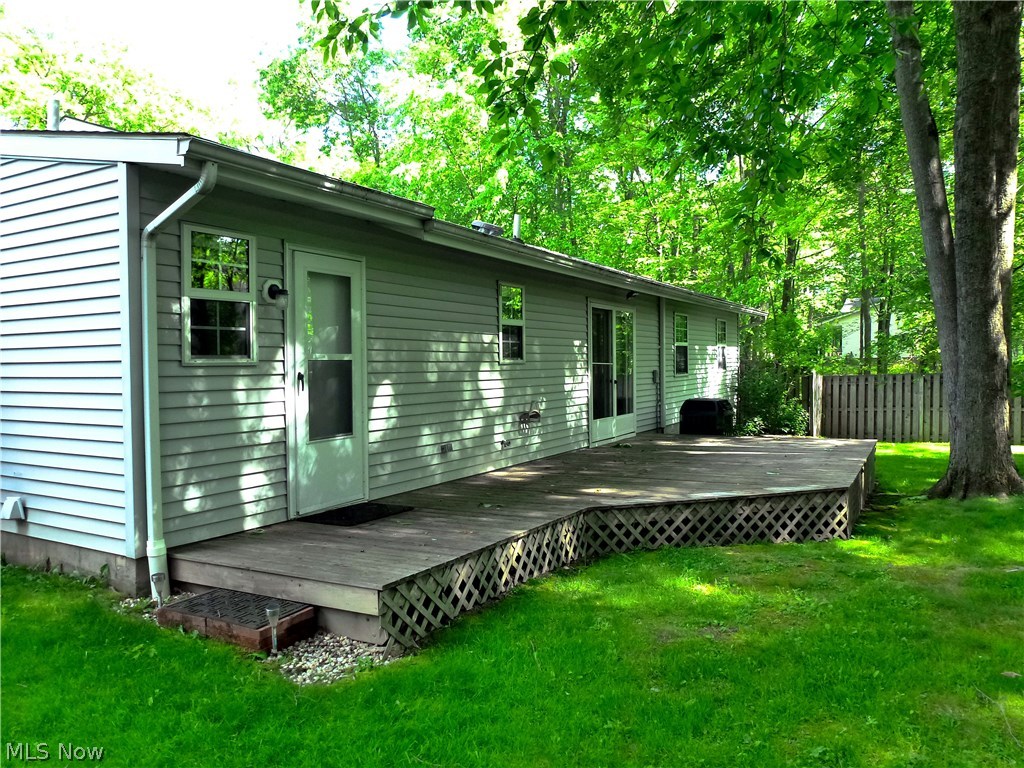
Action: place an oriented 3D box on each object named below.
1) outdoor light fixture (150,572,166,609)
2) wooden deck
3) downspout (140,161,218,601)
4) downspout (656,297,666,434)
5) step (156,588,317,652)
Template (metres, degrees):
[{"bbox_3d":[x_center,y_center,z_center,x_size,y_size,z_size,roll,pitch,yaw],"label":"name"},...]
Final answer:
[{"bbox_3d":[-2.135,1.256,4.314,0.075,0.230,0.075,0,2,30],"label":"outdoor light fixture"},{"bbox_3d":[1.658,1.196,7.571,3.550,0.500,9.100,0,2,30],"label":"wooden deck"},{"bbox_3d":[-1.943,0.036,4.235,0.710,2.650,0.110,0,2,30],"label":"downspout"},{"bbox_3d":[2.691,-0.356,12.714,0.090,2.460,0.090,0,2,30],"label":"downspout"},{"bbox_3d":[-1.607,1.378,4.187,0.820,0.130,0.420,0,2,30],"label":"step"}]

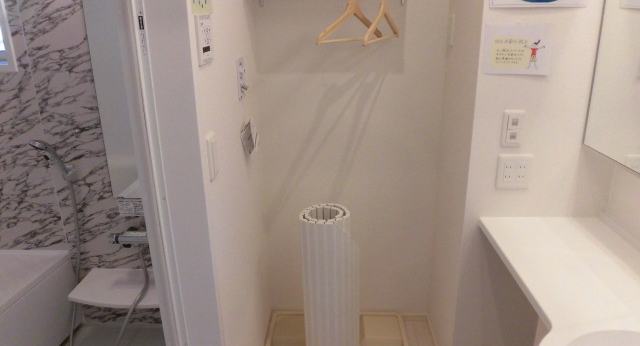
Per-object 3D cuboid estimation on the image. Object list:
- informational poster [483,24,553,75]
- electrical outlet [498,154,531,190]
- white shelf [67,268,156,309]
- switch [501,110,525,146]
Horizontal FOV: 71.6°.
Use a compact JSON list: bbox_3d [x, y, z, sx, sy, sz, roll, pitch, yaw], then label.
[{"bbox_3d":[0.624,-0.384,1.389,0.212,0.151,0.006,0,19,2],"label":"informational poster"},{"bbox_3d":[0.666,0.000,1.514,0.116,0.122,0.012,0,19,2],"label":"electrical outlet"},{"bbox_3d":[-0.833,0.532,2.052,0.590,0.025,0.300,0,19,2],"label":"white shelf"},{"bbox_3d":[0.640,-0.143,1.468,0.070,0.122,0.012,0,19,2],"label":"switch"}]

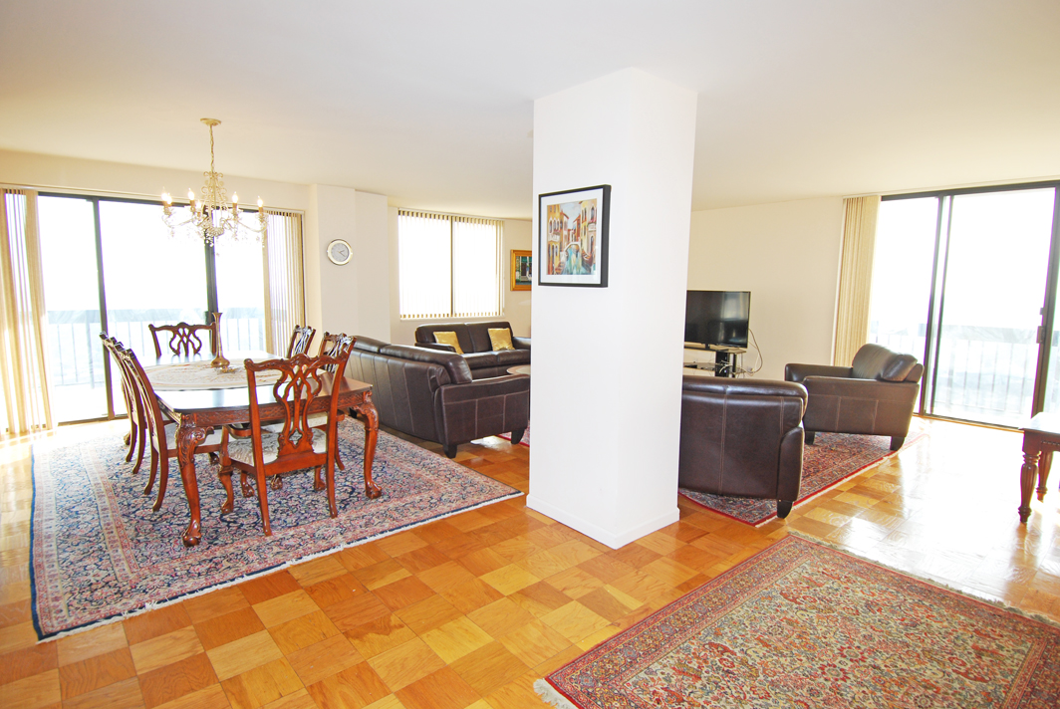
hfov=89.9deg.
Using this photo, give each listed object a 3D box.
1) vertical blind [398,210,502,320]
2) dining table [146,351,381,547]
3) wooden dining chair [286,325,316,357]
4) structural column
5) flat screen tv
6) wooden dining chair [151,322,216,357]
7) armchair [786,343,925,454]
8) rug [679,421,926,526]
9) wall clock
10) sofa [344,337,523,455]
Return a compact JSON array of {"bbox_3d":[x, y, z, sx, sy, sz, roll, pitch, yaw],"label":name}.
[{"bbox_3d":[-1.123,-1.309,8.002,1.830,1.520,0.080,-5,8,-41],"label":"vertical blind"},{"bbox_3d":[-2.257,0.497,4.061,1.130,0.745,2.630,-5,8,-41],"label":"dining table"},{"bbox_3d":[-2.368,0.266,4.964,0.610,1.010,0.540,-5,8,-41],"label":"wooden dining chair"},{"bbox_3d":[0.465,-0.246,3.197,0.593,2.480,0.745,-5,8,-41],"label":"structural column"},{"bbox_3d":[2.369,-0.494,7.166,0.080,0.710,1.210,-5,8,-41],"label":"flat screen tv"},{"bbox_3d":[-3.384,0.212,5.336,0.590,1.010,0.630,-5,8,-41],"label":"wooden dining chair"},{"bbox_3d":[3.096,0.381,5.254,0.960,0.860,1.030,2,6,12],"label":"armchair"},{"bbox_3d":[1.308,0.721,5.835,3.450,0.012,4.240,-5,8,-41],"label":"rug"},{"bbox_3d":[-2.224,-1.206,6.222,0.310,0.315,0.050,-5,8,-41],"label":"wall clock"},{"bbox_3d":[-1.046,0.313,5.340,1.000,0.870,2.120,-4,8,-39],"label":"sofa"}]

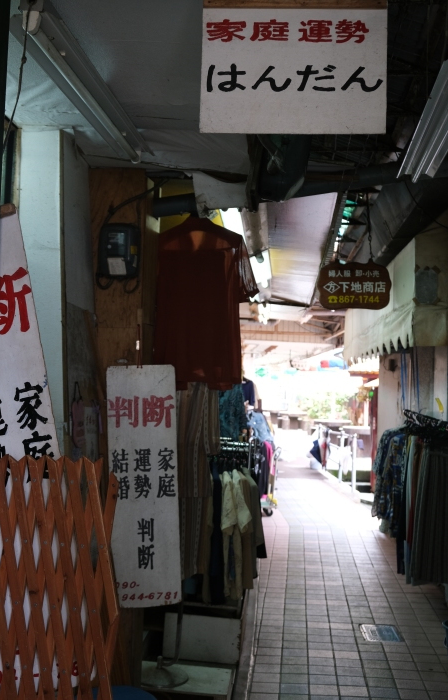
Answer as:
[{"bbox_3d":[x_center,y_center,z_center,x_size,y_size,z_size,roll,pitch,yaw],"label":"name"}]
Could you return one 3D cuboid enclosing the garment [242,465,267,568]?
[{"bbox_3d":[0.130,0.944,4.600,0.150,0.560,0.430,2,-3,-20],"label":"garment"}]

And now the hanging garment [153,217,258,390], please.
[{"bbox_3d":[-0.112,-0.216,3.800,0.520,0.800,0.140,0,-3,2],"label":"hanging garment"}]

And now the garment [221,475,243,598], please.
[{"bbox_3d":[0.028,1.017,4.500,0.140,0.680,0.430,1,-3,-14],"label":"garment"}]

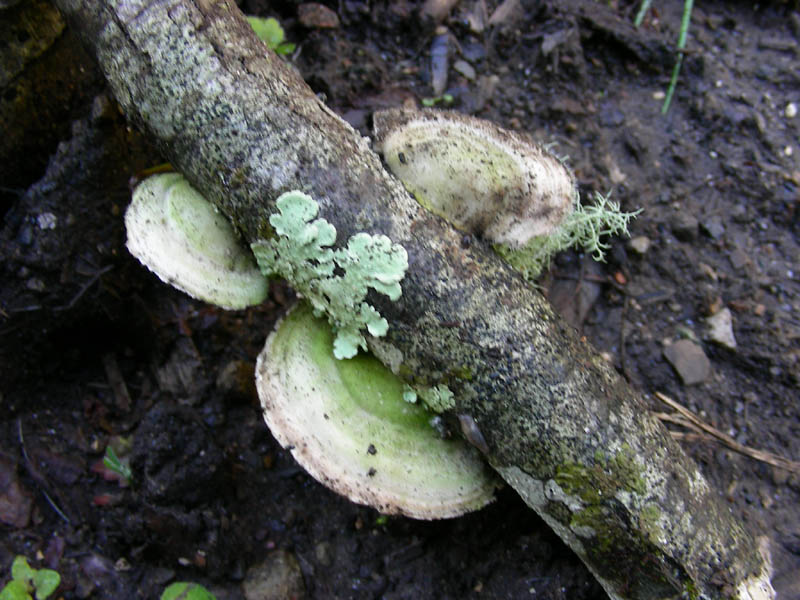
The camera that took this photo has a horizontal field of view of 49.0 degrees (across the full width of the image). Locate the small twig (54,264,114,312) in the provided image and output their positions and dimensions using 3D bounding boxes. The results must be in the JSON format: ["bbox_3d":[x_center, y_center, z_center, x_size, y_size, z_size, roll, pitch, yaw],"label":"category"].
[{"bbox_3d":[-0.147,-0.005,0.412,0.006,0.003,0.034,38,66,18],"label":"small twig"}]

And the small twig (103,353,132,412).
[{"bbox_3d":[-0.125,0.036,0.388,0.005,0.004,0.030,-22,63,-14],"label":"small twig"}]

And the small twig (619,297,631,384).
[{"bbox_3d":[0.104,0.017,0.408,0.004,0.002,0.046,6,60,2],"label":"small twig"}]

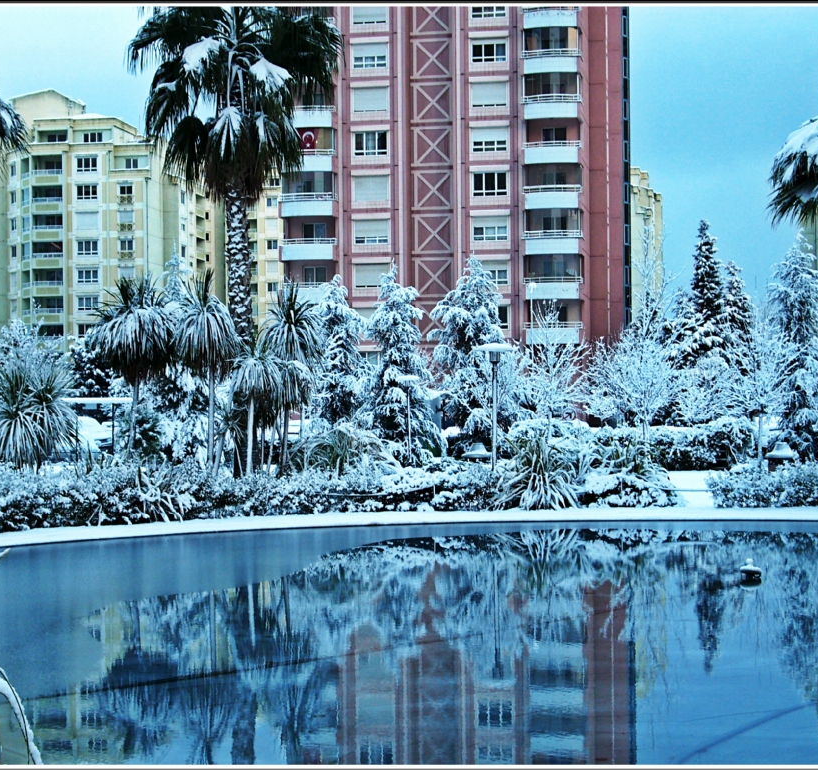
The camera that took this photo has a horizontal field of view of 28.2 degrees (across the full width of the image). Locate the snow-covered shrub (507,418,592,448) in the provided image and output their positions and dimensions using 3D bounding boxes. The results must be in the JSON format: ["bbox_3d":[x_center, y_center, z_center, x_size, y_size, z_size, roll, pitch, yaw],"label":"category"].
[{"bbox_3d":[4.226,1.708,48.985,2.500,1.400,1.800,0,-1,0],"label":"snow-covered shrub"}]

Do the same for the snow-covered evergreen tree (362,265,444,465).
[{"bbox_3d":[-0.231,-0.722,57.919,3.000,7.350,2.900,0,-1,0],"label":"snow-covered evergreen tree"}]

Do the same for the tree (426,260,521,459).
[{"bbox_3d":[2.395,-0.941,61.413,3.300,7.900,3.200,0,-1,0],"label":"tree"}]

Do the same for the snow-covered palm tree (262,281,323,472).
[{"bbox_3d":[-2.200,0.073,30.755,1.200,4.100,1.200,0,-1,0],"label":"snow-covered palm tree"}]

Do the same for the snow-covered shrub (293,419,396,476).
[{"bbox_3d":[-1.401,1.474,34.300,2.200,1.410,2.000,-1,-1,0],"label":"snow-covered shrub"}]

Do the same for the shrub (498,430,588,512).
[{"bbox_3d":[2.577,1.648,31.200,1.720,1.510,1.650,-1,-1,0],"label":"shrub"}]

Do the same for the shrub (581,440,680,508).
[{"bbox_3d":[4.298,1.737,31.600,1.880,1.320,1.700,-1,-1,0],"label":"shrub"}]

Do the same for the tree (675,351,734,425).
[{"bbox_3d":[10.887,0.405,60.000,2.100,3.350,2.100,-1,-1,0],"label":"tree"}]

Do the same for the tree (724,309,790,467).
[{"bbox_3d":[9.908,0.071,46.300,1.950,4.720,1.950,-1,-1,0],"label":"tree"}]

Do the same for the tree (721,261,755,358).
[{"bbox_3d":[20.777,-2.435,103.000,3.300,10.880,3.300,-1,-1,0],"label":"tree"}]

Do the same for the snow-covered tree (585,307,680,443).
[{"bbox_3d":[6.169,0.306,44.949,2.600,4.620,2.500,0,-1,0],"label":"snow-covered tree"}]

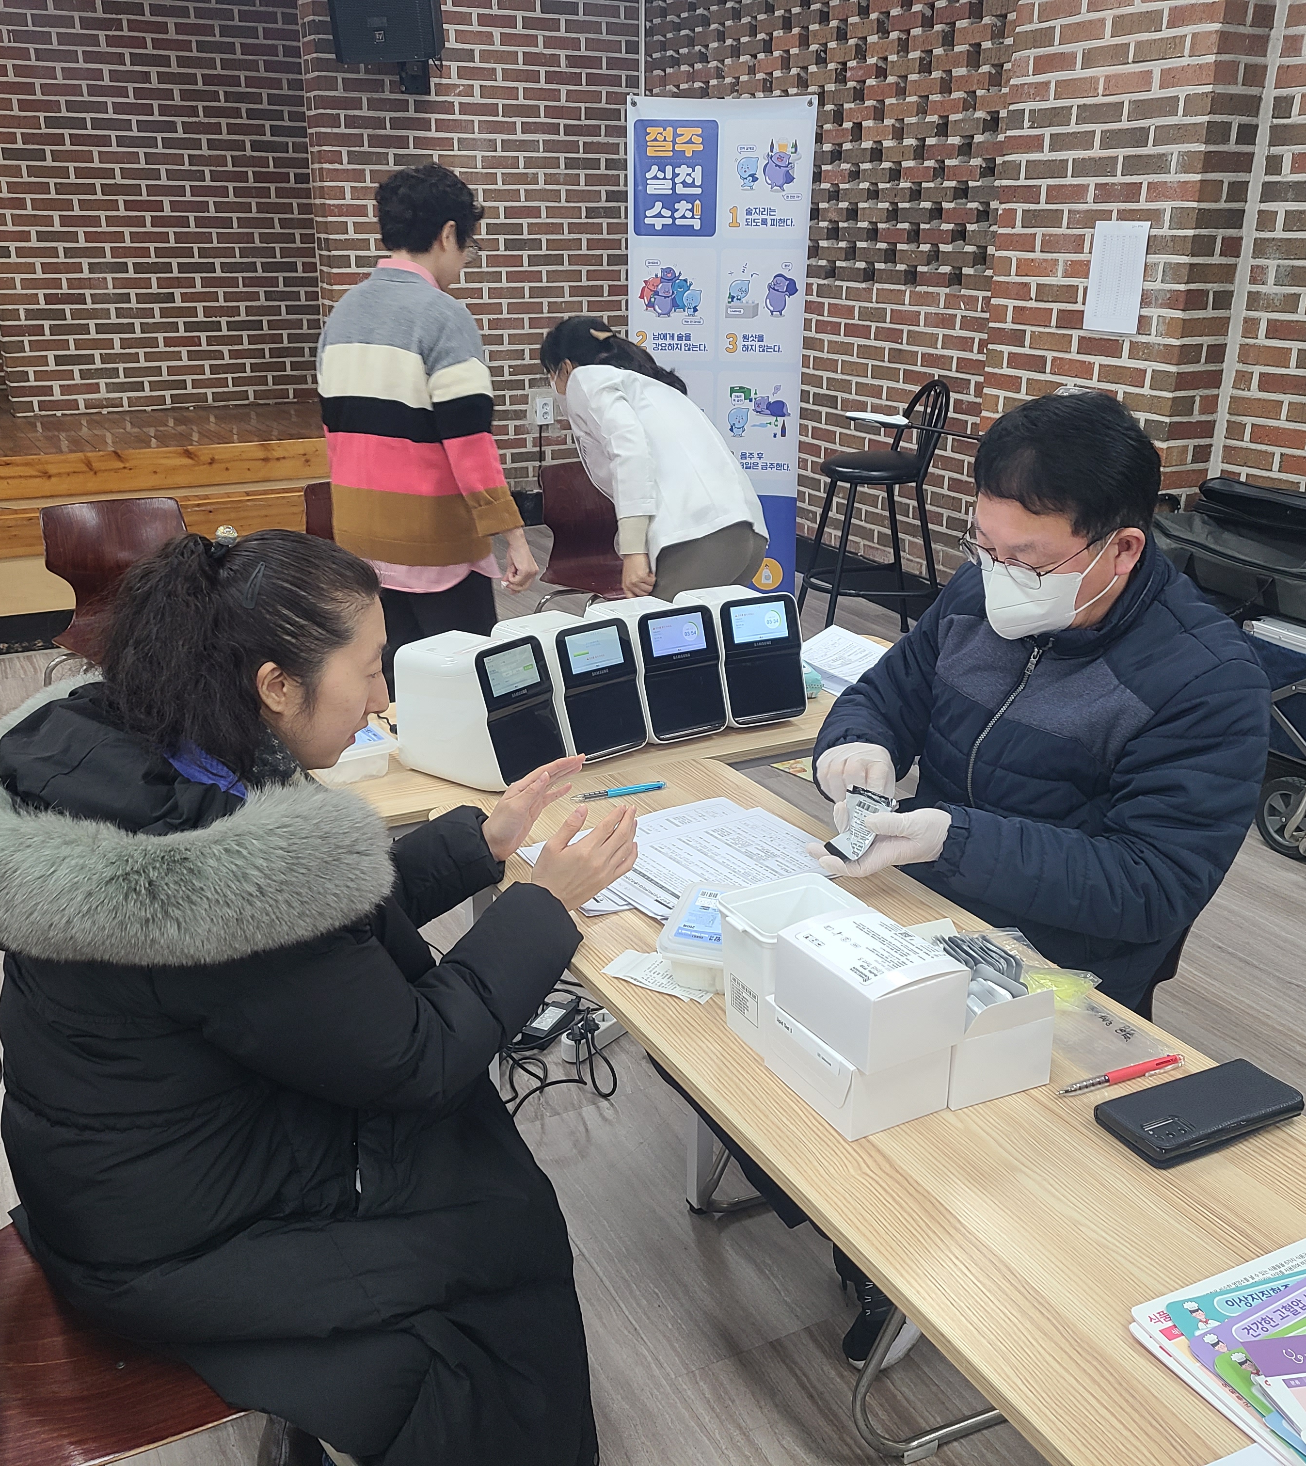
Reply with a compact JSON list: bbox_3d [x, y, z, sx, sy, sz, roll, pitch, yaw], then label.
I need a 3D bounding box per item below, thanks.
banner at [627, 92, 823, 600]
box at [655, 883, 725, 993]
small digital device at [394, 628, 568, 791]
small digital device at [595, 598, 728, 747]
[{"bbox_3d":[0.225,-1.174,4.973,0.600,1.800,0.060,3,20,7],"label":"banner"},{"bbox_3d":[0.074,0.219,1.518,0.108,0.053,0.143,6,20,14],"label":"box"},{"bbox_3d":[-0.241,-0.046,2.057,0.205,0.191,0.137,13,23,33],"label":"small digital device"},{"bbox_3d":[0.004,-0.111,2.247,0.137,0.191,0.205,-12,23,-32],"label":"small digital device"}]

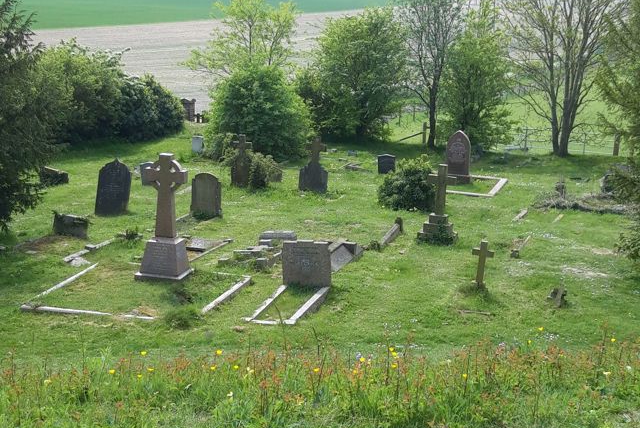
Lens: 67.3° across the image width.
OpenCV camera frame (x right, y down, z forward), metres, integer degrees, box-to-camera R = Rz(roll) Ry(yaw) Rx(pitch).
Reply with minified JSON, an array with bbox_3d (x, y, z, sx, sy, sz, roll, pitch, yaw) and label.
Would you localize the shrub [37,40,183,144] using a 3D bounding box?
[{"bbox_3d":[-11.885,-6.897,27.306,8.000,5.300,4.500,5,16,15],"label":"shrub"}]

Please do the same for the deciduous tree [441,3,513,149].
[{"bbox_3d":[6.933,-6.147,21.975,3.200,6.300,3.000,1,15,0],"label":"deciduous tree"}]

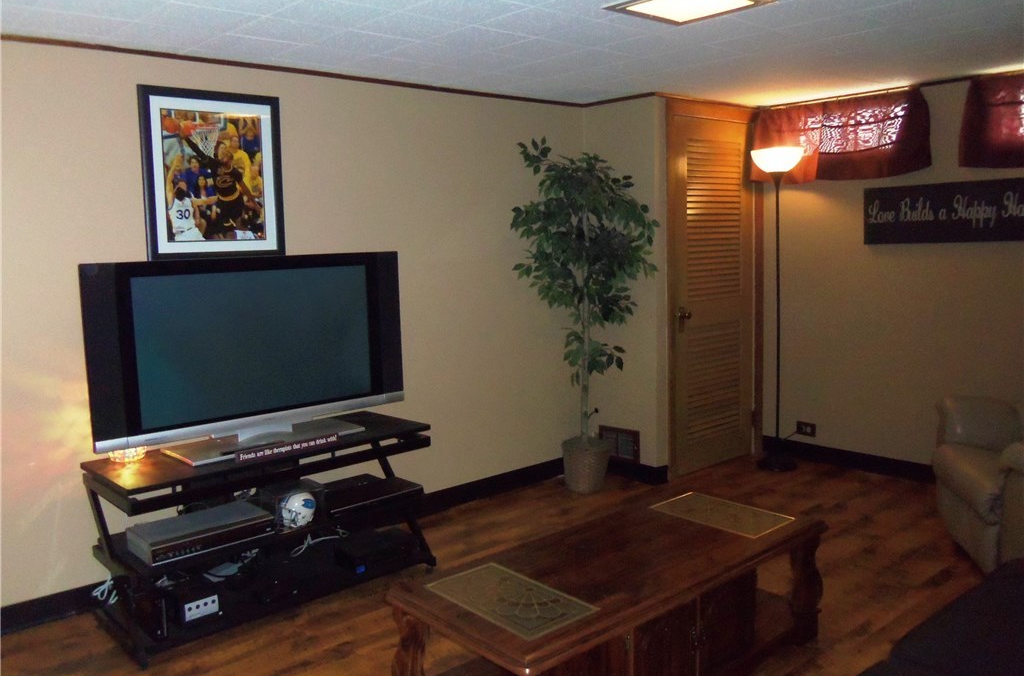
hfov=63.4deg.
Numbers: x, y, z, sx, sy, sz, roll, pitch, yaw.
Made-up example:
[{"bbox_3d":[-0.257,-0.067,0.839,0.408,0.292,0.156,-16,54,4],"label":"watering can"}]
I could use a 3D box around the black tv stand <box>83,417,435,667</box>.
[{"bbox_3d":[-0.937,0.708,3.257,1.206,0.600,0.518,-7,9,-40],"label":"black tv stand"}]

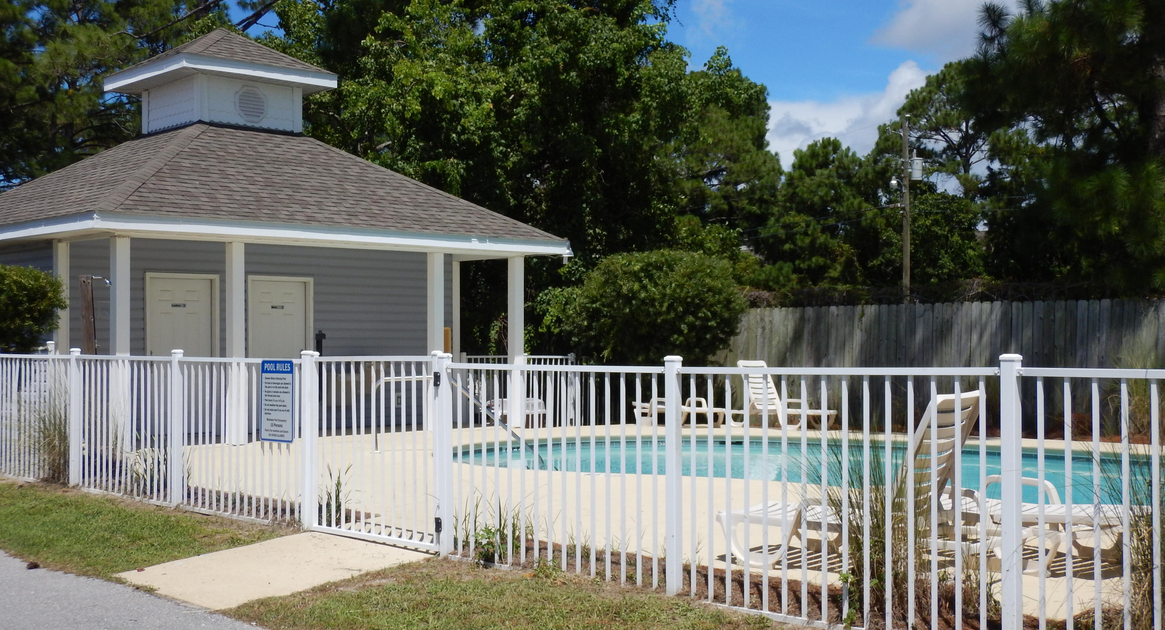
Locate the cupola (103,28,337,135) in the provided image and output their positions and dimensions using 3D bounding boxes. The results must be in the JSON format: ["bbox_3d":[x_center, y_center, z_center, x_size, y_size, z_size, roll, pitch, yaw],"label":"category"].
[{"bbox_3d":[-5.272,-3.416,19.674,2.430,1.550,2.430,1,-1,-44],"label":"cupola"}]

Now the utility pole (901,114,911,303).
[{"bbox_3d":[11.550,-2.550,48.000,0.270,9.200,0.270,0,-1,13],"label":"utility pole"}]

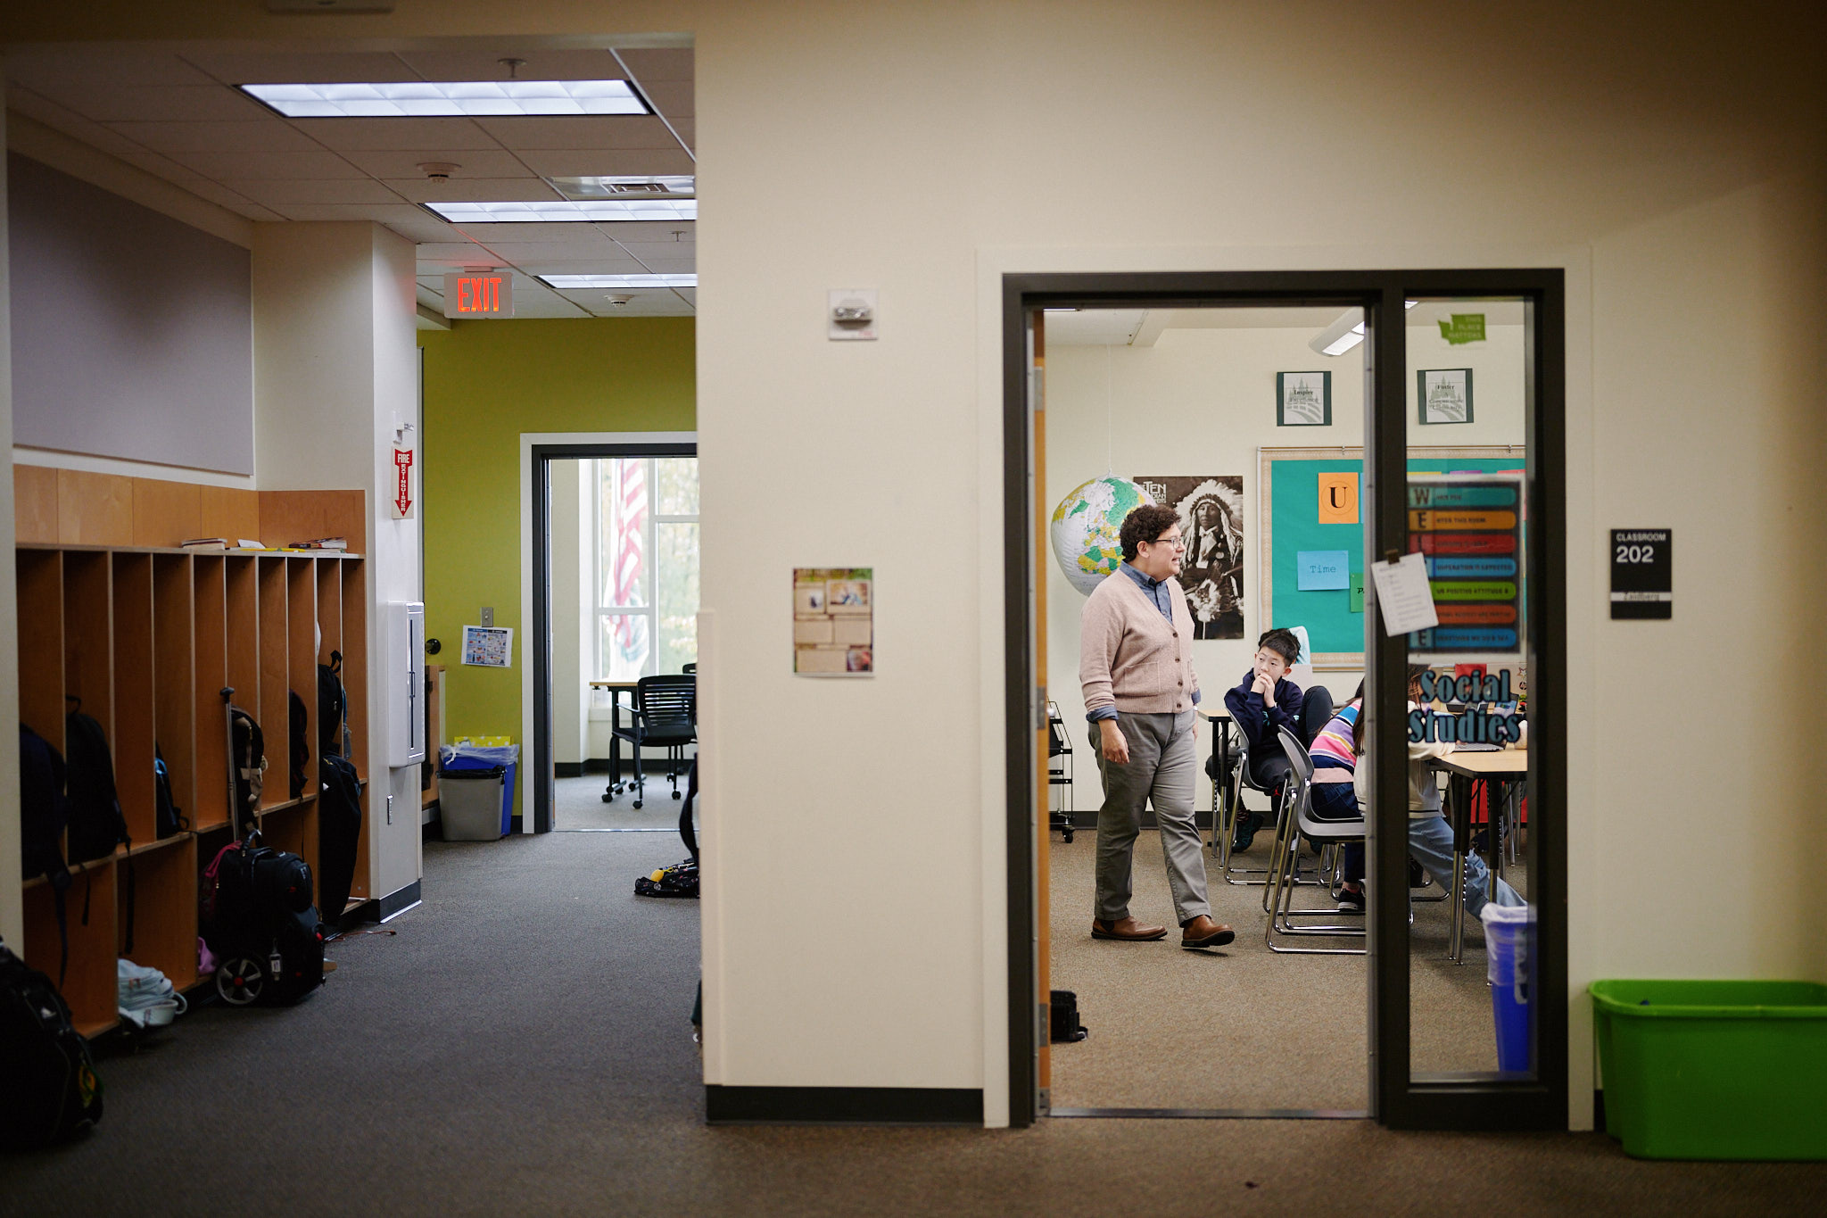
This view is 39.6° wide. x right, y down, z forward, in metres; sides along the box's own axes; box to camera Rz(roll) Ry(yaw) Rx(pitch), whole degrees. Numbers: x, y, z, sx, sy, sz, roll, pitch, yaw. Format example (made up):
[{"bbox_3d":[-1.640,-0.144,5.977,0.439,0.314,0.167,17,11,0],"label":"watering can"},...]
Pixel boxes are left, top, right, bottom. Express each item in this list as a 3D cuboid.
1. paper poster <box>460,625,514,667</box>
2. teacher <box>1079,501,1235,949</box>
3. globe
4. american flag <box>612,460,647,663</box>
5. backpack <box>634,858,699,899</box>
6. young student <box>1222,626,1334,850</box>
[{"bbox_3d":[-2.372,0.211,14.137,0.281,0.217,0.010,4,1,2],"label":"paper poster"},{"bbox_3d":[0.949,0.442,9.836,0.540,1.710,0.500,0,1,20],"label":"teacher"},{"bbox_3d":[1.059,-0.379,13.685,0.640,0.680,0.640,0,1,2],"label":"globe"},{"bbox_3d":[-2.799,-0.555,24.987,0.352,2.180,0.250,0,1,2],"label":"american flag"},{"bbox_3d":[-1.024,1.191,11.486,0.420,0.200,0.310,0,1,2],"label":"backpack"},{"bbox_3d":[1.724,0.684,11.981,0.510,1.160,0.560,0,1,-3],"label":"young student"}]

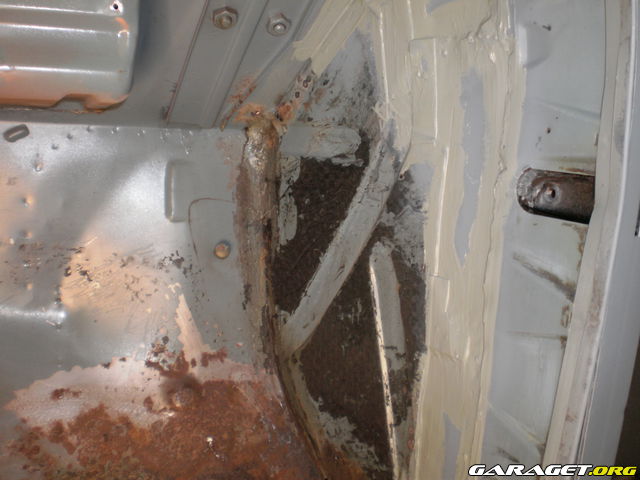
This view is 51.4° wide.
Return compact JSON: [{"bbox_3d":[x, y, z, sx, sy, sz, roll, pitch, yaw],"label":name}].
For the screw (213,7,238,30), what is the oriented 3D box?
[{"bbox_3d":[-0.078,-0.183,0.550,0.019,0.019,0.013,-1,45,-5],"label":"screw"}]

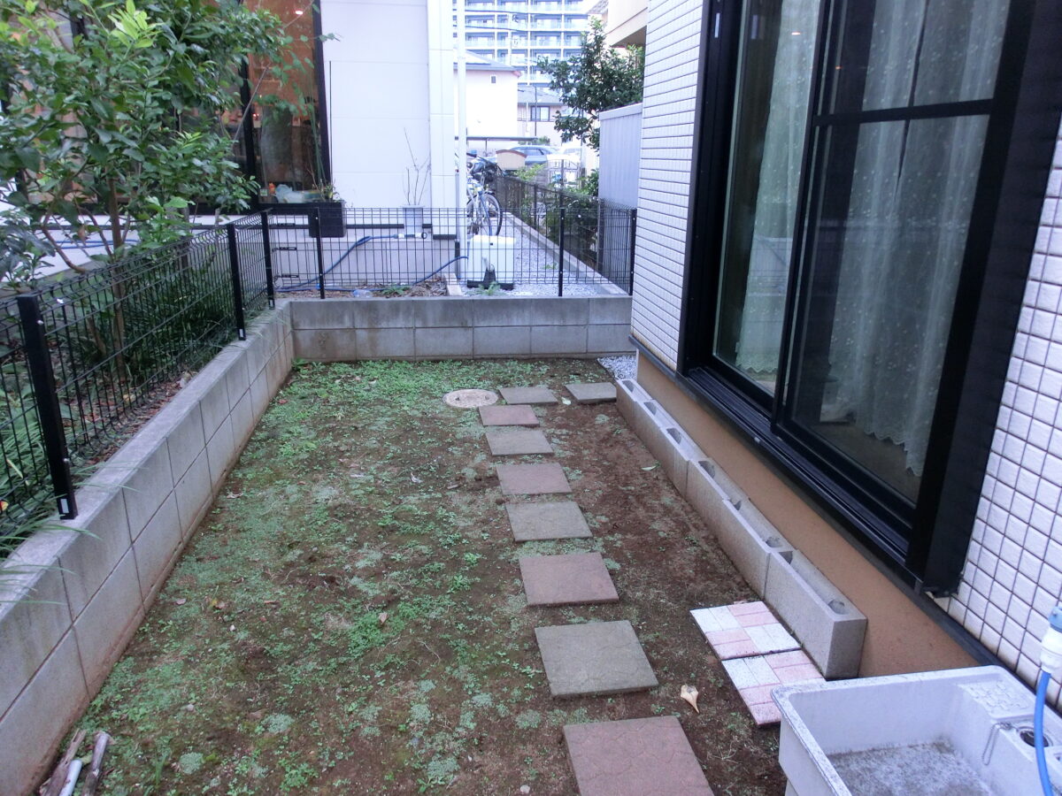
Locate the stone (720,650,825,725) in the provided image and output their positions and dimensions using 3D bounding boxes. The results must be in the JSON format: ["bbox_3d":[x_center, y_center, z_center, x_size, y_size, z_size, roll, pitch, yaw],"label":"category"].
[{"bbox_3d":[0.710,0.826,2.085,0.253,0.030,0.251,-3,19,-9],"label":"stone"}]

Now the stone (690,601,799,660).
[{"bbox_3d":[0.672,0.745,2.335,0.253,0.030,0.251,-3,19,-10],"label":"stone"}]

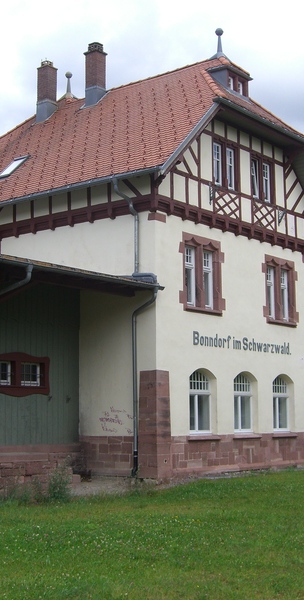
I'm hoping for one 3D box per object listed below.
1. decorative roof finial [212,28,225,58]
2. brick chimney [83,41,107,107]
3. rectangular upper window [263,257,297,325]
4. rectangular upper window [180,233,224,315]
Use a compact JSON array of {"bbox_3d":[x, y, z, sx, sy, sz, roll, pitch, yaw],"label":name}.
[{"bbox_3d":[2.100,-7.900,27.036,0.324,0.953,0.324,-6,-10,38],"label":"decorative roof finial"},{"bbox_3d":[-1.877,-7.564,29.700,0.553,2.278,0.553,-6,-10,38],"label":"brick chimney"},{"bbox_3d":[3.952,-0.243,27.264,0.200,2.116,1.877,-6,-10,38],"label":"rectangular upper window"},{"bbox_3d":[1.348,-0.679,24.068,0.200,2.125,1.877,-6,-10,38],"label":"rectangular upper window"}]

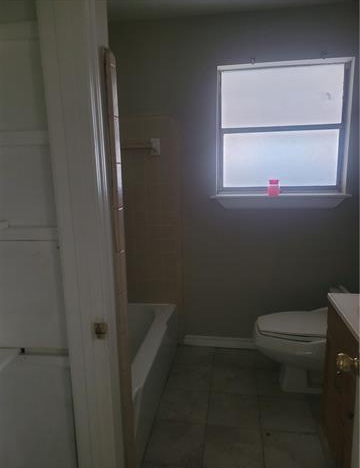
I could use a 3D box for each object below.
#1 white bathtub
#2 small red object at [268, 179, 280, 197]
[{"bbox_3d":[-0.509,0.872,2.205,0.760,0.377,1.520,0,11,8],"label":"white bathtub"},{"bbox_3d":[0.676,-0.331,2.602,0.081,0.121,0.066,0,11,8],"label":"small red object"}]

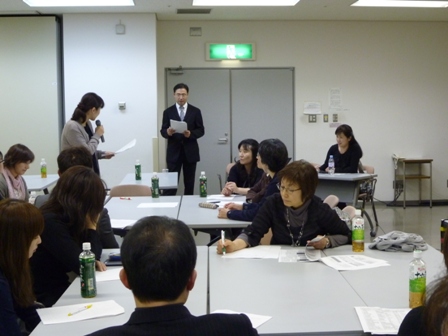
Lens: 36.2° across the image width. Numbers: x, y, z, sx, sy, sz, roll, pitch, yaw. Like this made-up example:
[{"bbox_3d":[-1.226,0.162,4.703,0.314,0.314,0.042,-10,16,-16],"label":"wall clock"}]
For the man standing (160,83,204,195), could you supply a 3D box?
[{"bbox_3d":[-0.514,-0.145,8.500,0.540,1.770,0.360,-1,5,-2],"label":"man standing"}]

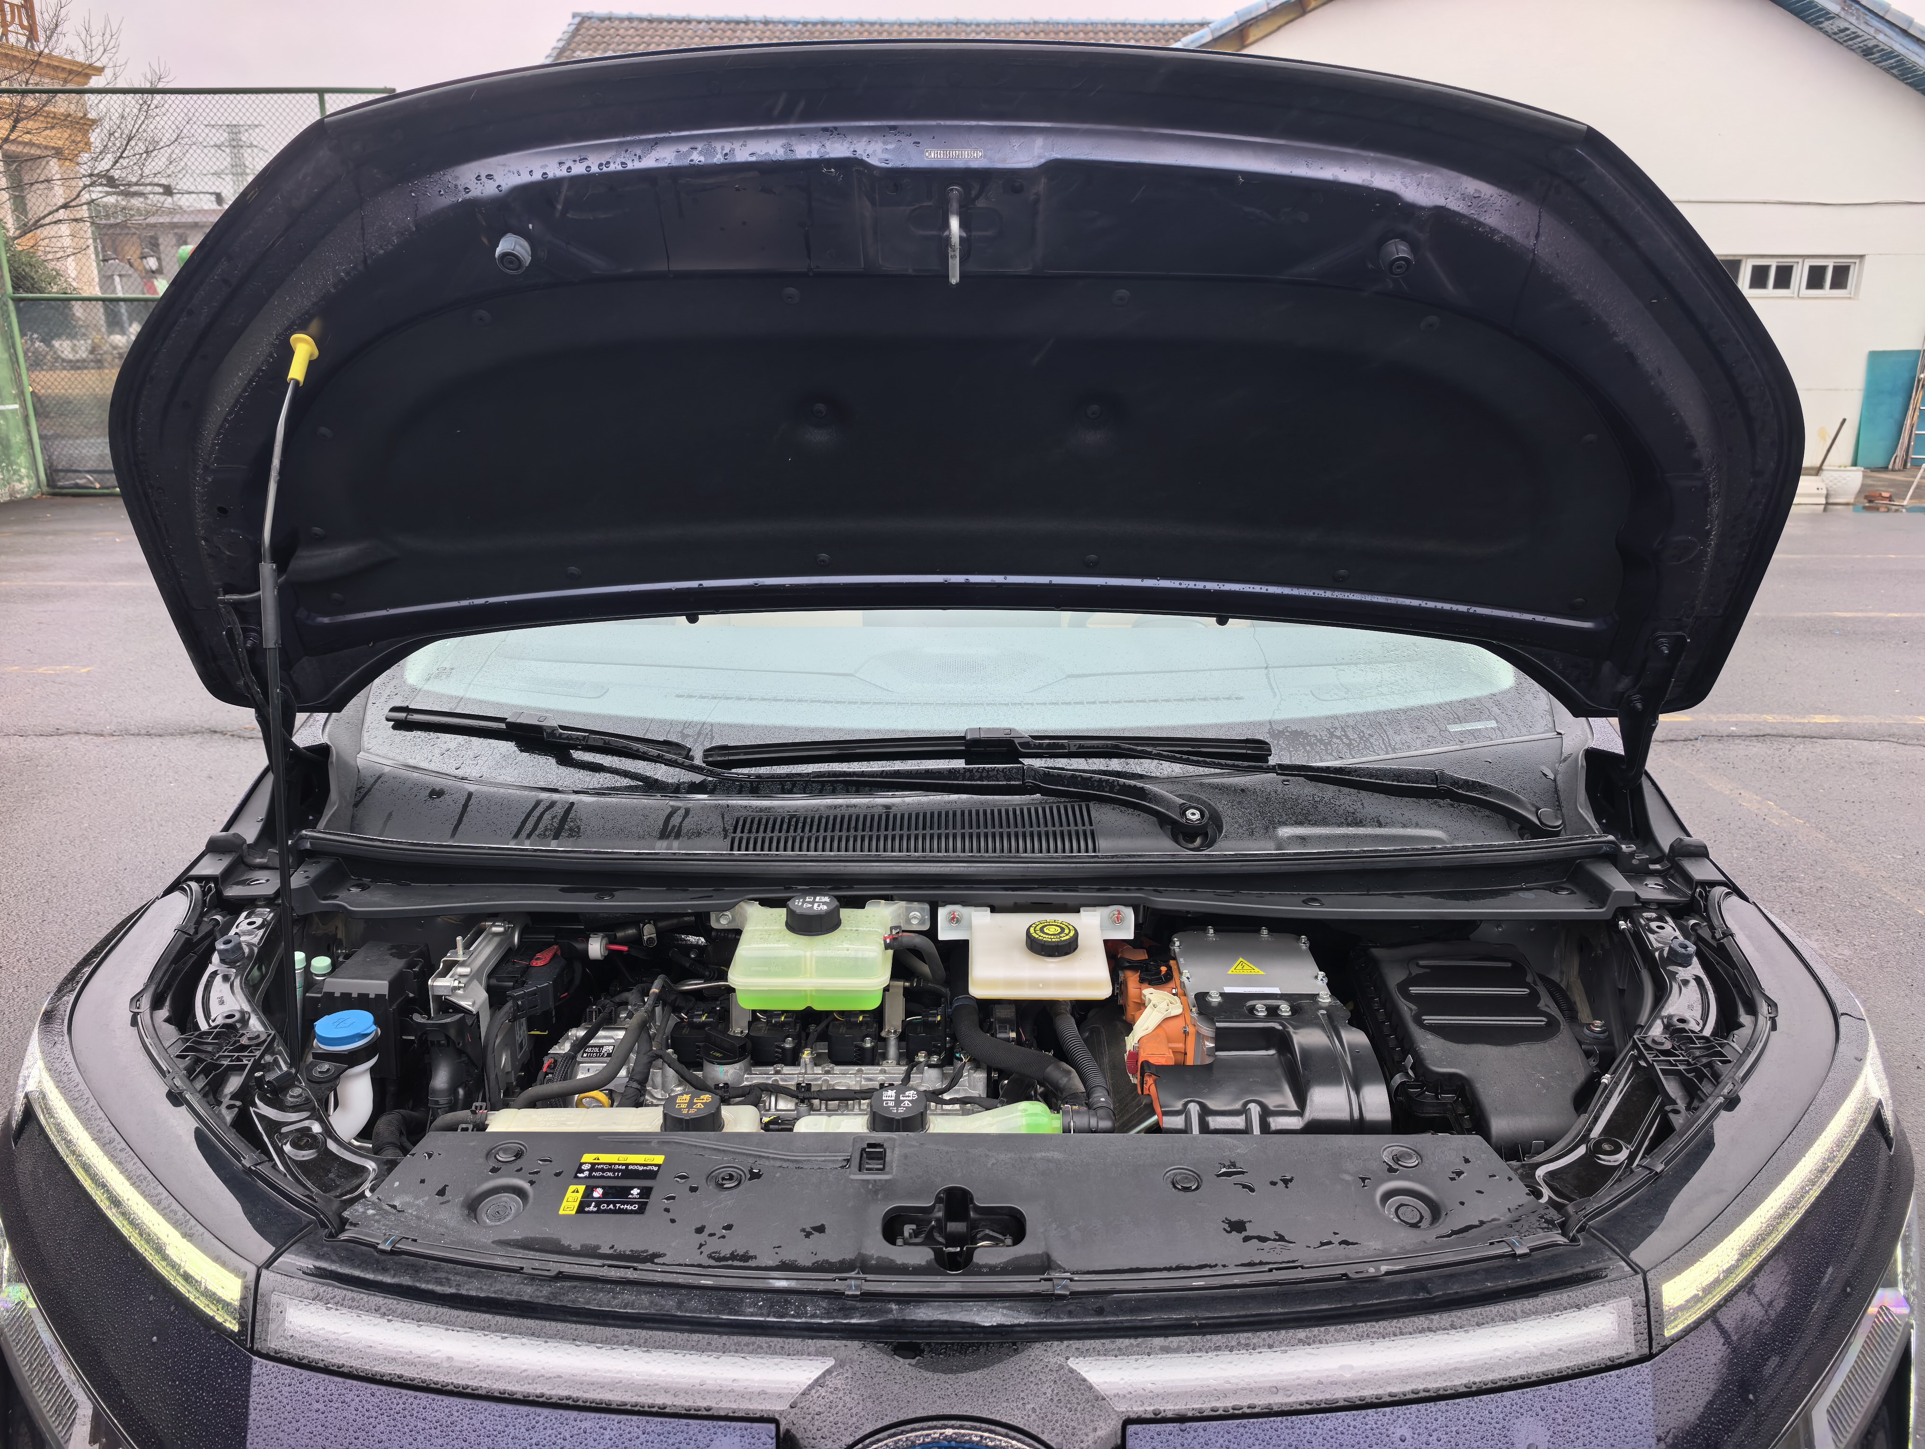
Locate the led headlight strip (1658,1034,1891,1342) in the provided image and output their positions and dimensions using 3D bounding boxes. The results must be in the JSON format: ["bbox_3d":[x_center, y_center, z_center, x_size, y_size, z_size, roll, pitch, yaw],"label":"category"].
[{"bbox_3d":[0.661,0.370,1.071,0.380,0.075,0.055,-12,19,-37],"label":"led headlight strip"}]

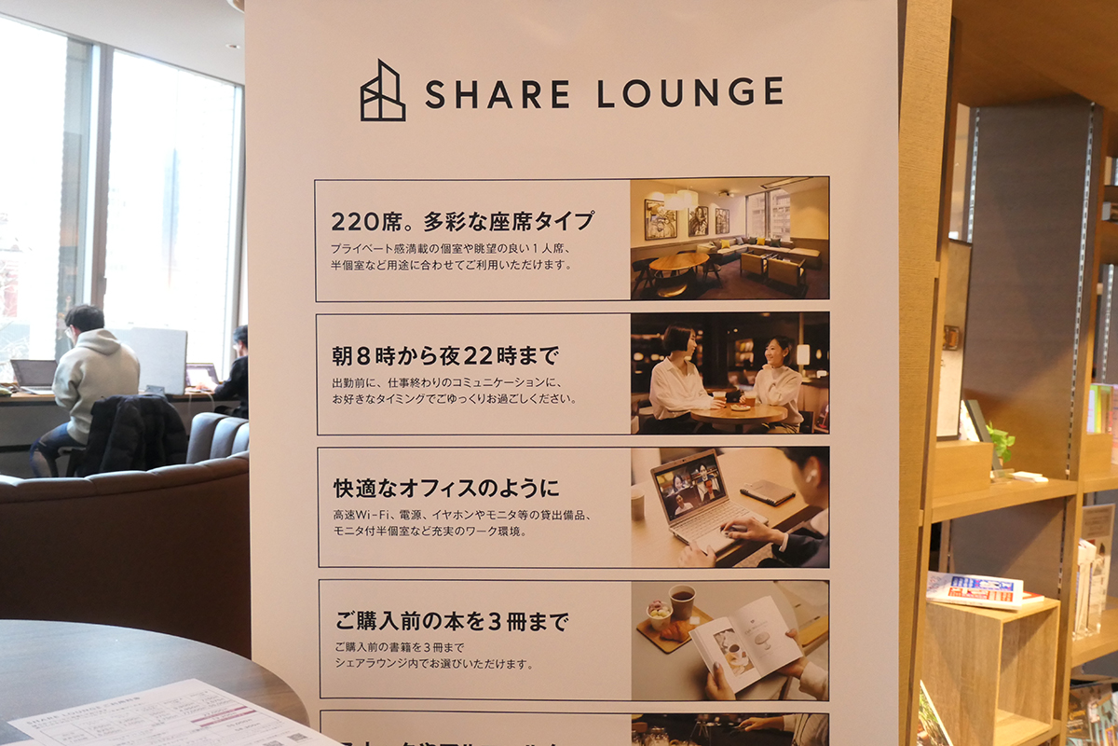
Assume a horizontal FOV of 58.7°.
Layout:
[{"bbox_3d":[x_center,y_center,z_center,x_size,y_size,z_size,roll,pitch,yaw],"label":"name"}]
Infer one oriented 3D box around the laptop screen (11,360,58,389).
[{"bbox_3d":[-3.467,0.002,6.623,0.012,0.211,0.309,-37,-19,27],"label":"laptop screen"}]

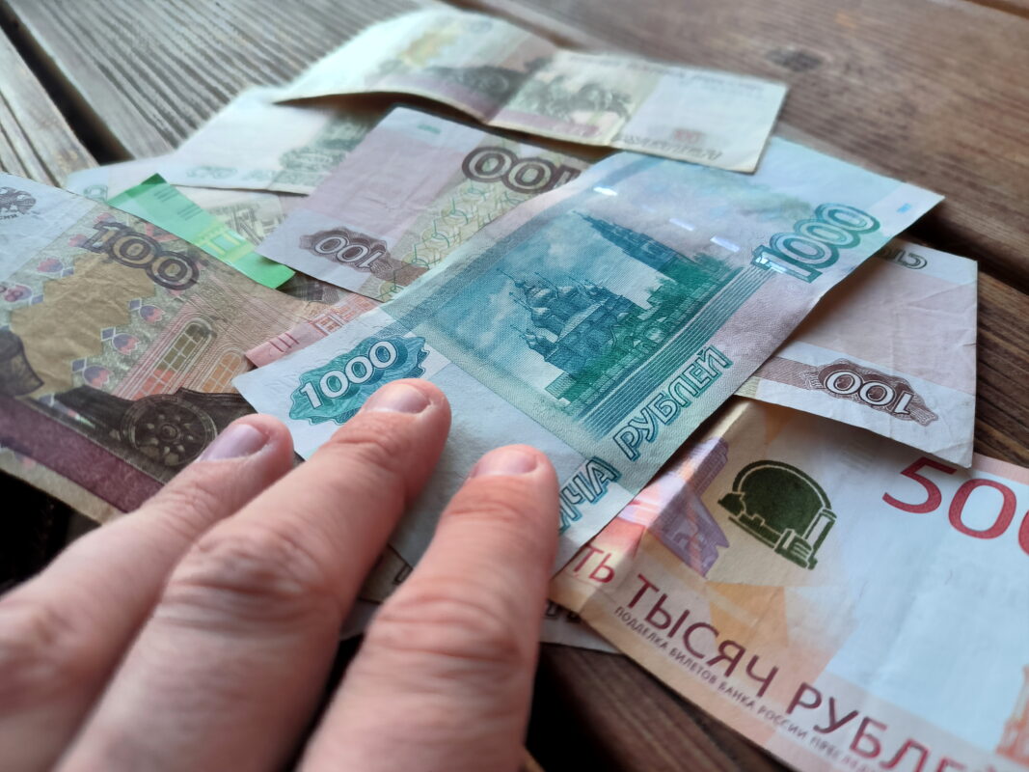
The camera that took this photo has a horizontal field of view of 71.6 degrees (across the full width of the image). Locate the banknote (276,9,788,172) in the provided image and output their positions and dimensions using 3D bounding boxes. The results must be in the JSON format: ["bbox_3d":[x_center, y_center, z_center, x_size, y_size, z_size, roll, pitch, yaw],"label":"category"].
[{"bbox_3d":[0.005,-0.096,0.223,0.148,0.011,0.065,15,48,15],"label":"banknote"}]

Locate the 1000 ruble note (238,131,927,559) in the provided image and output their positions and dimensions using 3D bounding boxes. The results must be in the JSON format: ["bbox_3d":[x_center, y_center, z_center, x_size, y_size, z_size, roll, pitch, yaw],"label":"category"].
[{"bbox_3d":[0.026,-0.023,0.156,0.156,0.009,0.069,-36,55,-29],"label":"1000 ruble note"}]

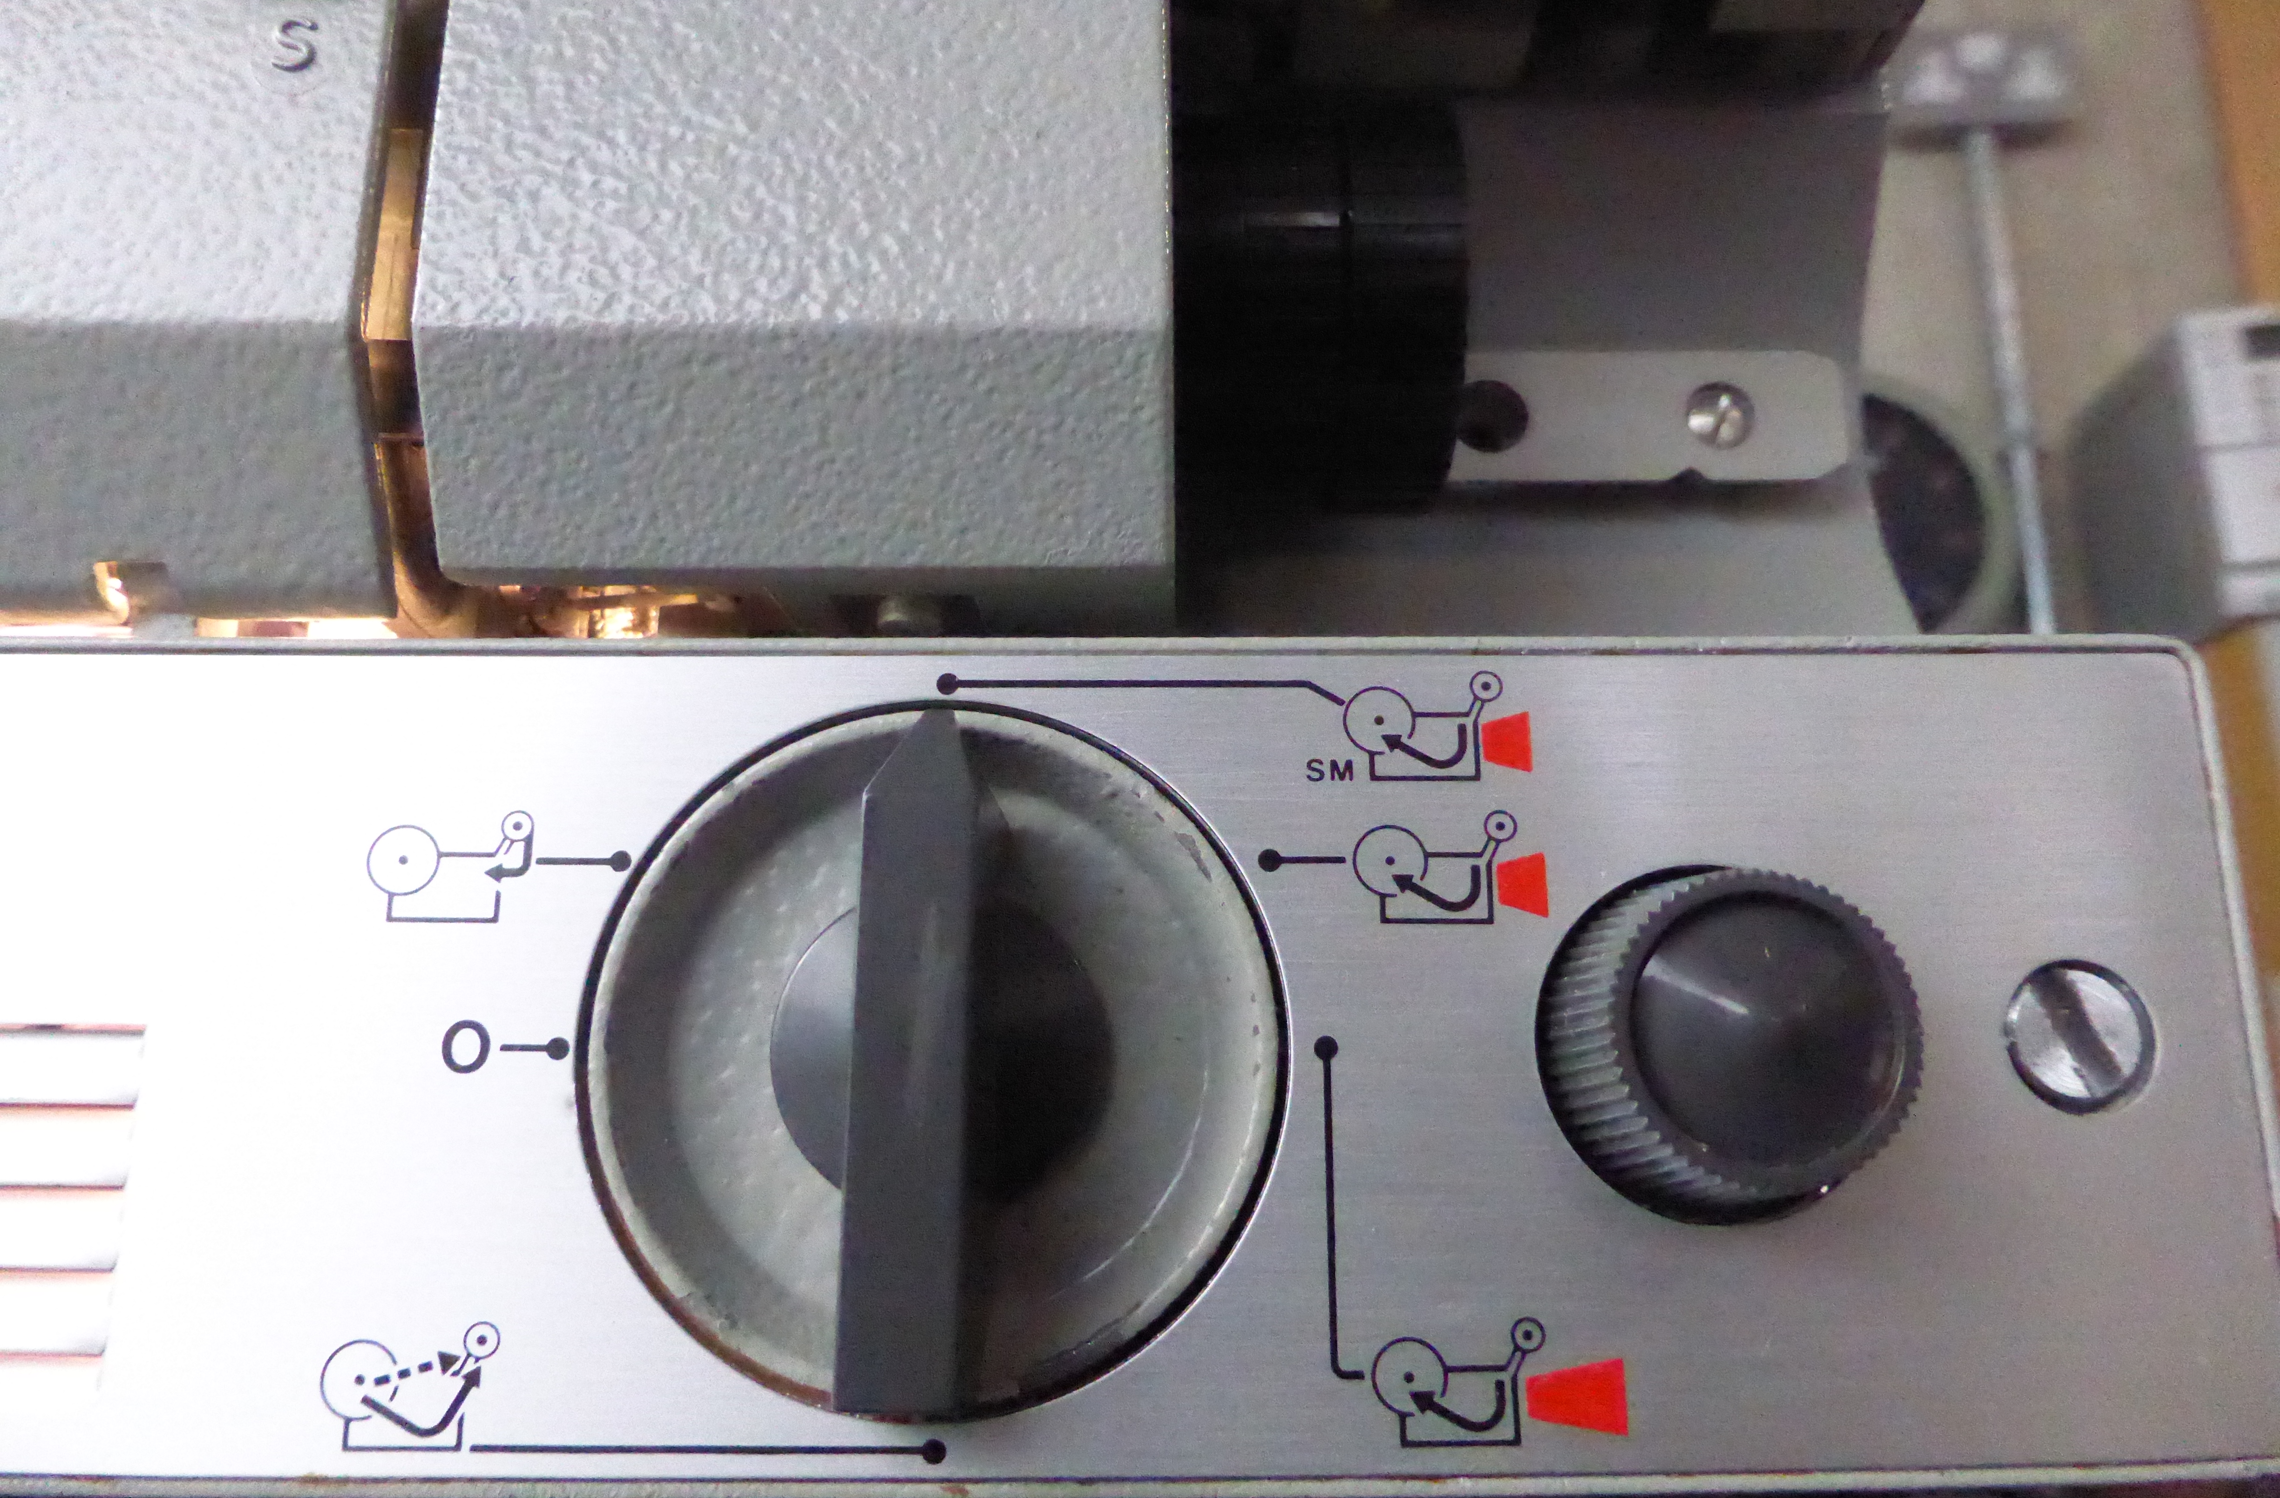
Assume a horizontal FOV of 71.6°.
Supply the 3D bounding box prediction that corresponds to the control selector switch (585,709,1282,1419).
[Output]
[{"bbox_3d":[-0.015,0.021,0.107,0.050,0.050,0.019,0,-11,-1],"label":"control selector switch"}]

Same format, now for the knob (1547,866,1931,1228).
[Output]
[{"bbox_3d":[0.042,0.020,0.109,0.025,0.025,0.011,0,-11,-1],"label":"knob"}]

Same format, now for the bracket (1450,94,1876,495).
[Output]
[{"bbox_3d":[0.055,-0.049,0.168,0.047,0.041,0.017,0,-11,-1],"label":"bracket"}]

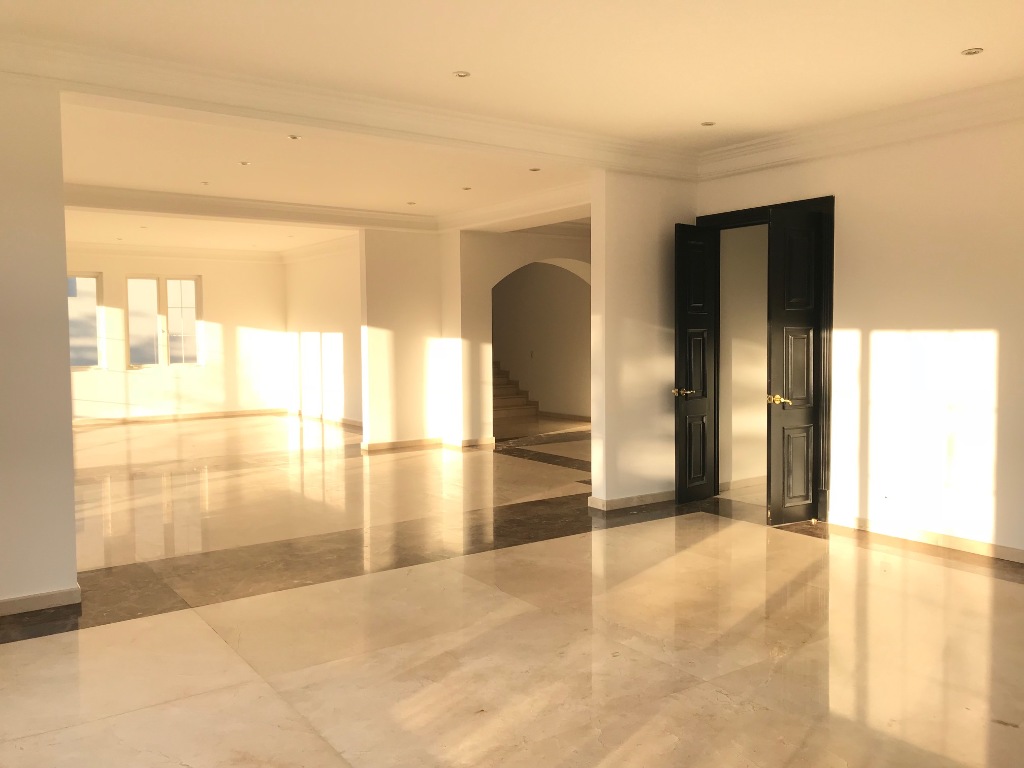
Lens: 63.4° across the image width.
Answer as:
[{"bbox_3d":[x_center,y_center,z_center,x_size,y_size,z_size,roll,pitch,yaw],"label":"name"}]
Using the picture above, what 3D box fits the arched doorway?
[{"bbox_3d":[0.562,-0.504,11.855,2.410,2.514,0.627,-3,5,-35],"label":"arched doorway"}]

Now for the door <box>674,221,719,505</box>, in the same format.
[{"bbox_3d":[1.631,-0.172,7.307,0.513,2.416,0.049,-3,5,-35],"label":"door"}]

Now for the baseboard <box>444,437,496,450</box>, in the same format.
[{"bbox_3d":[-0.550,0.769,11.031,0.528,0.101,0.428,-3,5,-35],"label":"baseboard"}]

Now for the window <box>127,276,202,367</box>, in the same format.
[{"bbox_3d":[-5.900,-1.056,14.105,1.232,1.568,0.138,-3,5,-35],"label":"window"}]

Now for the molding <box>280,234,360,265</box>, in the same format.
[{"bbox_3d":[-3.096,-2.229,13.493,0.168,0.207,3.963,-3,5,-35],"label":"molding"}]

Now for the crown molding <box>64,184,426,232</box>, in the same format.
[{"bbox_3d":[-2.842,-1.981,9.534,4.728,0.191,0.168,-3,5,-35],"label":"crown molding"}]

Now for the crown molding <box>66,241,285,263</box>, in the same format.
[{"bbox_3d":[-5.650,-2.241,14.023,3.749,0.207,0.168,-3,5,-35],"label":"crown molding"}]

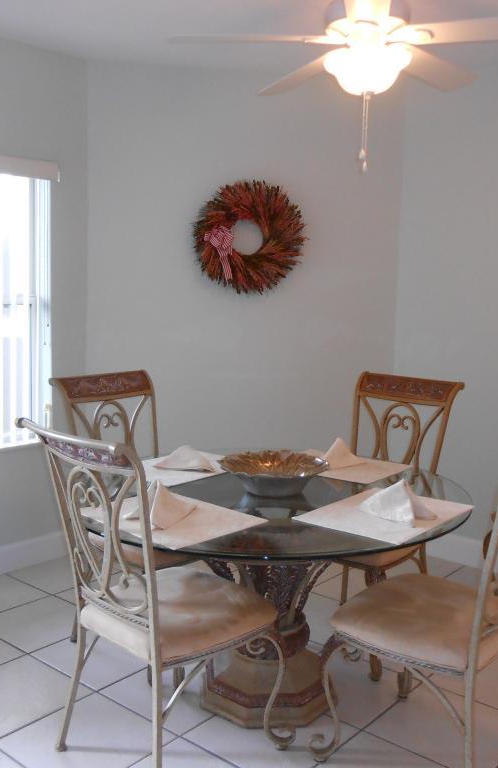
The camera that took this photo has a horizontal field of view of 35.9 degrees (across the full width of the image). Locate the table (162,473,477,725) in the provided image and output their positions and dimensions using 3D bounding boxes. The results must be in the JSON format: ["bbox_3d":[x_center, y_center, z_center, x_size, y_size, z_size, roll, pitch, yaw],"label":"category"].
[{"bbox_3d":[0.050,0.706,2.621,1.350,0.720,1.350,1,7,0],"label":"table"}]

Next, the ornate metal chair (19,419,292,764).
[{"bbox_3d":[-0.263,0.592,2.222,0.515,1.030,0.645,7,9,43],"label":"ornate metal chair"}]

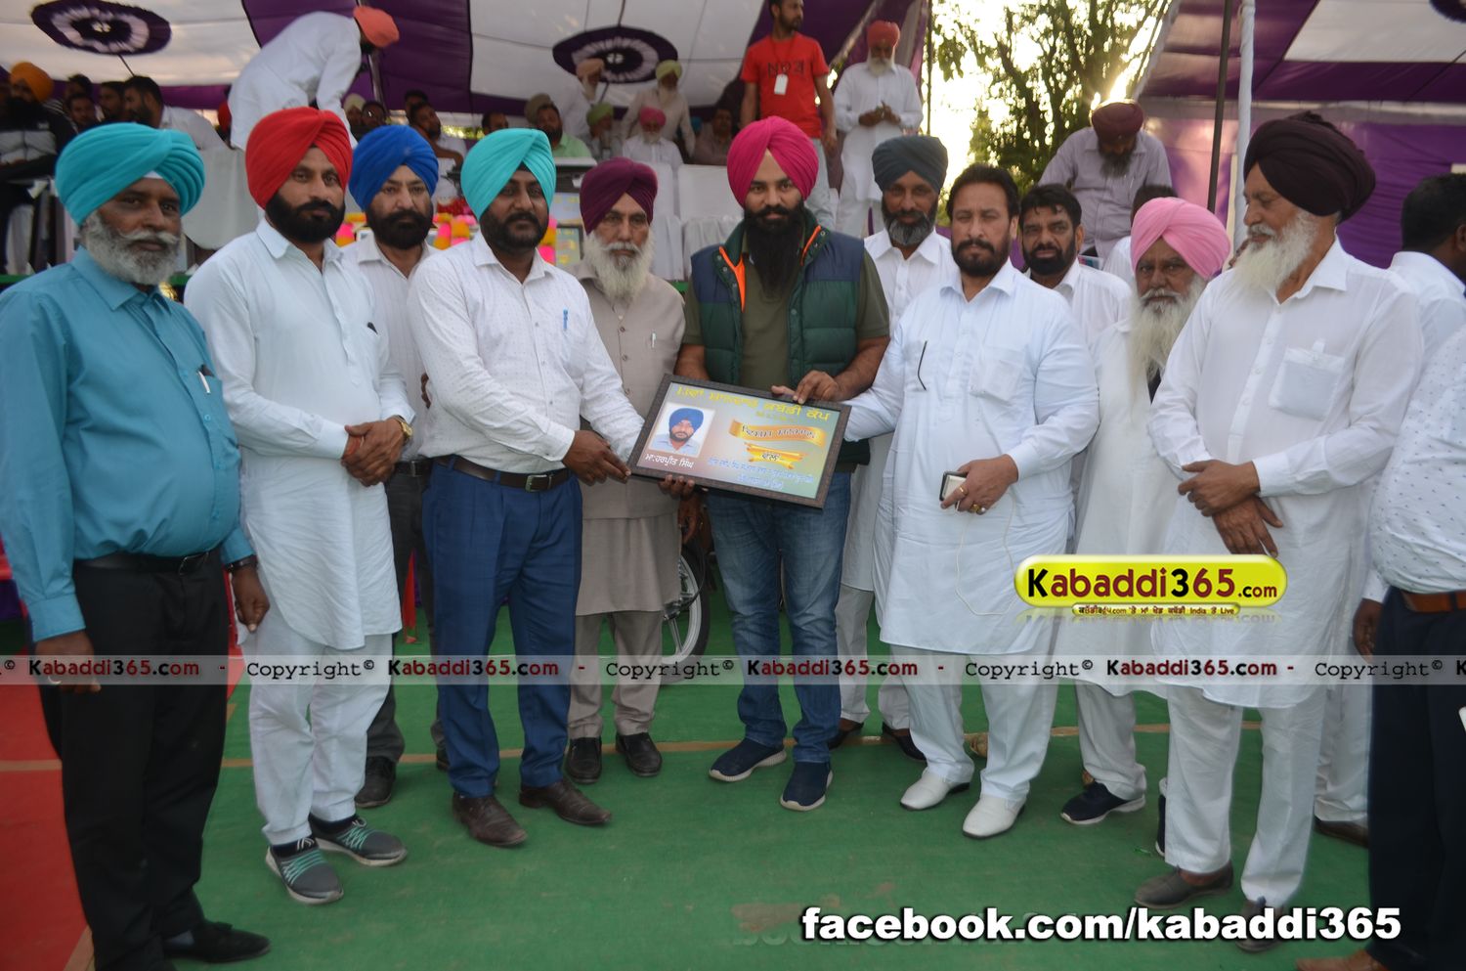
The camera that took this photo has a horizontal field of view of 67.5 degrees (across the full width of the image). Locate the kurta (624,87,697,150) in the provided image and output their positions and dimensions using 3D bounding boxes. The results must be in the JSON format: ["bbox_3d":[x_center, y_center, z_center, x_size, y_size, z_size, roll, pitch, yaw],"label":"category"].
[{"bbox_3d":[-0.636,-3.018,9.600,0.580,0.980,0.360,1,11,-2],"label":"kurta"}]

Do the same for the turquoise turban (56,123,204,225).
[{"bbox_3d":[-1.099,-0.566,2.000,0.275,0.195,0.250,10,14,39],"label":"turquoise turban"}]

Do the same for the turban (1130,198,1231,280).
[{"bbox_3d":[1.144,-0.629,2.800,0.240,0.200,0.260,9,14,37],"label":"turban"}]

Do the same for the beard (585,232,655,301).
[{"bbox_3d":[-0.317,-0.611,3.086,0.180,0.195,0.140,-2,9,-15],"label":"beard"}]

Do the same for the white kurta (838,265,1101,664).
[{"bbox_3d":[0.631,-0.093,2.886,0.600,0.960,0.420,6,11,25],"label":"white kurta"}]

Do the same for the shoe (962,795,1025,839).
[{"bbox_3d":[0.722,0.861,2.986,0.100,0.100,0.280,9,12,42],"label":"shoe"}]

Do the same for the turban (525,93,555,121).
[{"bbox_3d":[-1.469,-2.877,8.400,0.210,0.210,0.250,-3,10,-20],"label":"turban"}]

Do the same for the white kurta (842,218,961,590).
[{"bbox_3d":[0.514,-0.236,3.318,0.480,1.090,0.300,2,9,8],"label":"white kurta"}]

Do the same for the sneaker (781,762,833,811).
[{"bbox_3d":[0.220,0.832,3.153,0.105,0.110,0.285,5,10,24],"label":"sneaker"}]

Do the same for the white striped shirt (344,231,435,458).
[{"bbox_3d":[-0.919,-0.373,3.000,0.480,0.640,0.280,-2,11,-16],"label":"white striped shirt"}]

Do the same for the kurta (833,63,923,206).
[{"bbox_3d":[1.004,-2.429,7.600,0.600,1.000,0.380,2,9,7],"label":"kurta"}]

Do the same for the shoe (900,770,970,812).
[{"bbox_3d":[0.600,0.836,3.166,0.280,0.100,0.105,-7,13,-35],"label":"shoe"}]

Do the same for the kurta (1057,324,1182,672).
[{"bbox_3d":[1.098,0.006,2.983,0.470,1.000,0.350,7,12,29],"label":"kurta"}]

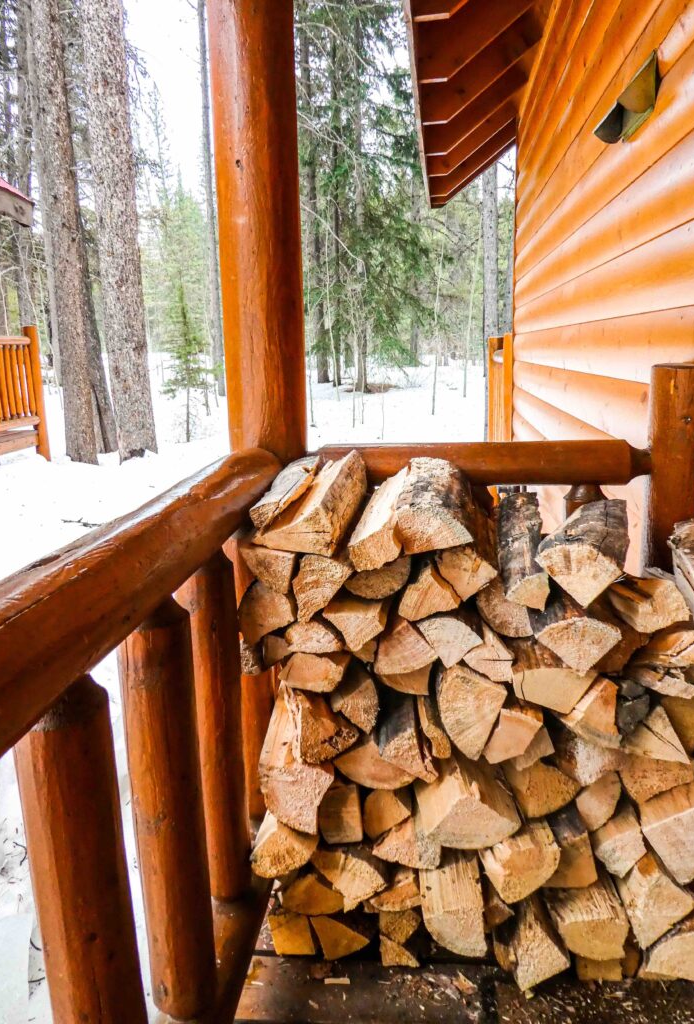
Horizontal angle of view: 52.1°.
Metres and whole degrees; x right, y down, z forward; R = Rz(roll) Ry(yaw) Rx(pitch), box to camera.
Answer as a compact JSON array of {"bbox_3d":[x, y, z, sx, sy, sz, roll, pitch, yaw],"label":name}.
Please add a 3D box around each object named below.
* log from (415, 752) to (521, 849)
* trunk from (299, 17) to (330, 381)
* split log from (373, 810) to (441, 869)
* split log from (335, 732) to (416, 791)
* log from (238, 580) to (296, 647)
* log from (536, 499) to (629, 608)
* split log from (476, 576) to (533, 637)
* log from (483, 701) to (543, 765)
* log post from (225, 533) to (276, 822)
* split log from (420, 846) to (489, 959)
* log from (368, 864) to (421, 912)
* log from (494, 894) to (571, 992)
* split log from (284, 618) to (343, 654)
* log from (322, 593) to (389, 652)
[{"bbox_3d":[0.244,0.485,1.431,0.166,0.114,0.420,0,13,7],"label":"log"},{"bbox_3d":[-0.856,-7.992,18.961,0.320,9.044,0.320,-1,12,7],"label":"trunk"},{"bbox_3d":[0.130,0.547,1.444,0.122,0.108,0.380,0,13,7],"label":"split log"},{"bbox_3d":[0.074,0.399,1.421,0.149,0.107,0.370,0,13,7],"label":"split log"},{"bbox_3d":[-0.113,0.133,1.448,0.104,0.112,0.420,0,13,7],"label":"log"},{"bbox_3d":[0.435,0.059,1.285,0.132,0.105,0.380,3,14,22],"label":"log"},{"bbox_3d":[0.272,0.103,1.300,0.091,0.102,0.410,0,13,8],"label":"split log"},{"bbox_3d":[0.297,0.321,1.357,0.095,0.108,0.400,0,13,7],"label":"log"},{"bbox_3d":[-0.188,0.350,1.434,0.070,0.625,0.070,0,13,7],"label":"log post"},{"bbox_3d":[0.211,0.671,1.417,0.112,0.116,0.410,0,13,8],"label":"split log"},{"bbox_3d":[0.110,0.627,1.448,0.092,0.072,0.410,0,13,8],"label":"log"},{"bbox_3d":[0.351,0.689,1.385,0.099,0.167,0.410,0,13,8],"label":"log"},{"bbox_3d":[-0.030,0.170,1.436,0.102,0.061,0.420,0,13,7],"label":"split log"},{"bbox_3d":[0.042,0.149,1.363,0.106,0.087,0.380,0,13,9],"label":"log"}]

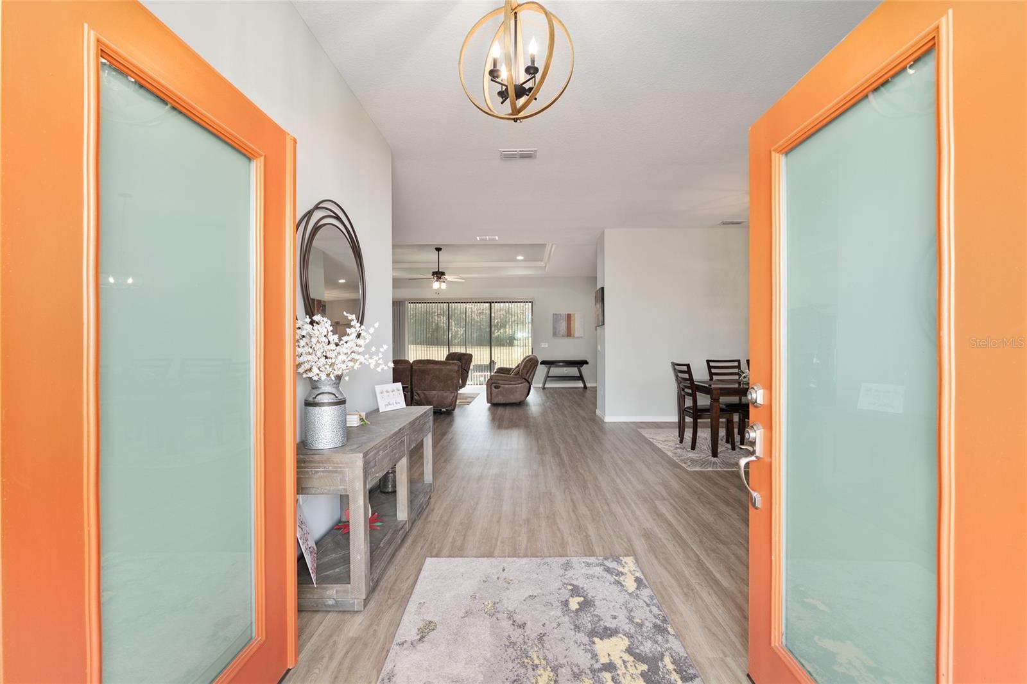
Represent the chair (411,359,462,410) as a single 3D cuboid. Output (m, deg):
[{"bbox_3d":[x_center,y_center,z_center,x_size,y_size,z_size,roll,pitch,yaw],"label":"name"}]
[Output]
[{"bbox_3d":[-1.400,0.785,7.930,0.920,0.970,0.980,0,0,-5],"label":"chair"}]

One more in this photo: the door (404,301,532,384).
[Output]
[{"bbox_3d":[-1.245,0.069,11.780,3.530,2.380,0.120,0,0,1],"label":"door"}]

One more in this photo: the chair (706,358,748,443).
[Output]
[{"bbox_3d":[2.870,0.754,5.575,0.470,1.000,0.580,0,0,1],"label":"chair"}]

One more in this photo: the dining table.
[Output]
[{"bbox_3d":[3.080,0.869,5.150,1.880,0.765,1.030,0,0,1],"label":"dining table"}]

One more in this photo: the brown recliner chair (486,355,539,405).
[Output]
[{"bbox_3d":[-0.005,0.762,8.980,1.040,1.000,0.950,0,0,3],"label":"brown recliner chair"}]

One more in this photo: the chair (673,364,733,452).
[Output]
[{"bbox_3d":[2.300,0.757,5.160,0.590,1.000,0.470,0,0,1],"label":"chair"}]

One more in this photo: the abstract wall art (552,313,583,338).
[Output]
[{"bbox_3d":[1.488,-0.450,11.700,0.840,0.660,0.040,0,0,1],"label":"abstract wall art"}]

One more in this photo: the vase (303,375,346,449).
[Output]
[{"bbox_3d":[-0.968,0.349,2.200,0.220,0.350,0.220,0,0,-1],"label":"vase"}]

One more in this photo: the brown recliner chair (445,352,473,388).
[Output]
[{"bbox_3d":[-1.600,0.774,10.500,0.980,0.980,0.920,0,0,-37],"label":"brown recliner chair"}]

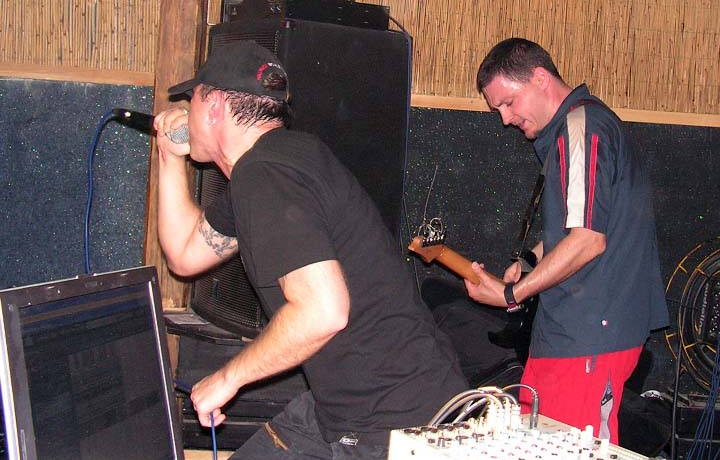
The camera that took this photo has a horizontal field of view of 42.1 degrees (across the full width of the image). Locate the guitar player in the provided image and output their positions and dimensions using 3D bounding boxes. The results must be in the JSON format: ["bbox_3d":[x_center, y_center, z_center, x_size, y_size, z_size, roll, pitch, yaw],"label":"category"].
[{"bbox_3d":[0.500,0.386,2.395,0.540,1.720,0.550,5,7,6],"label":"guitar player"}]

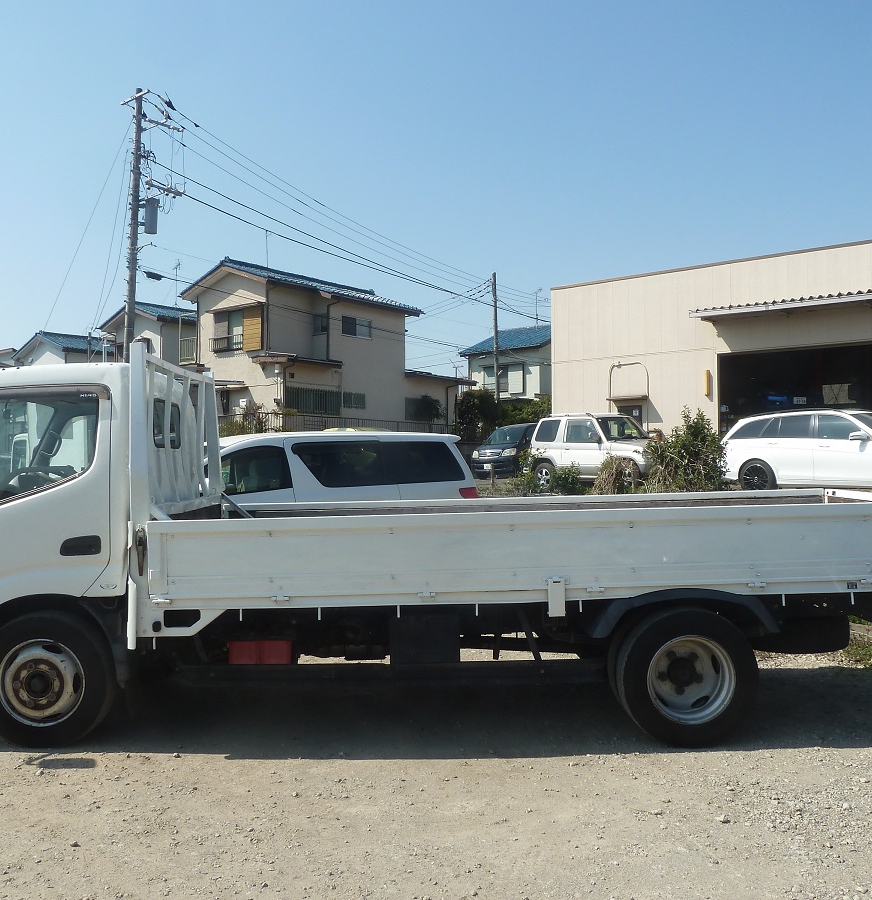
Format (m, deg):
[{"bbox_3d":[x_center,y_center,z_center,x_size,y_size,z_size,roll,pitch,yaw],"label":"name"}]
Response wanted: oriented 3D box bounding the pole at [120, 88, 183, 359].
[{"bbox_3d":[-10.050,-6.169,30.492,1.700,12.900,1.700,-1,-2,40],"label":"pole"}]

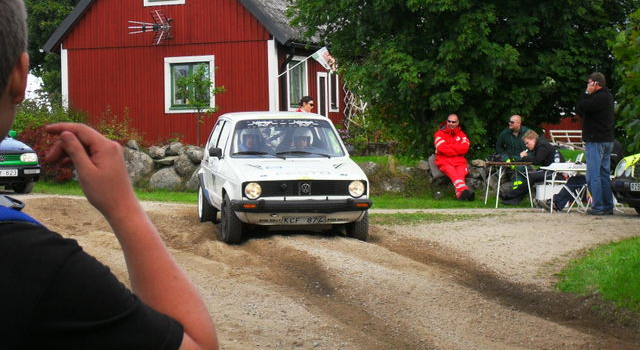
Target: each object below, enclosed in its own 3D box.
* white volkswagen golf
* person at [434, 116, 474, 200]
[{"bbox_3d":[-0.470,-0.010,22.650,1.620,1.410,3.800,-1,4,-10],"label":"white volkswagen golf"},{"bbox_3d":[1.990,-0.260,28.500,0.600,1.280,0.880,-1,2,-9],"label":"person"}]

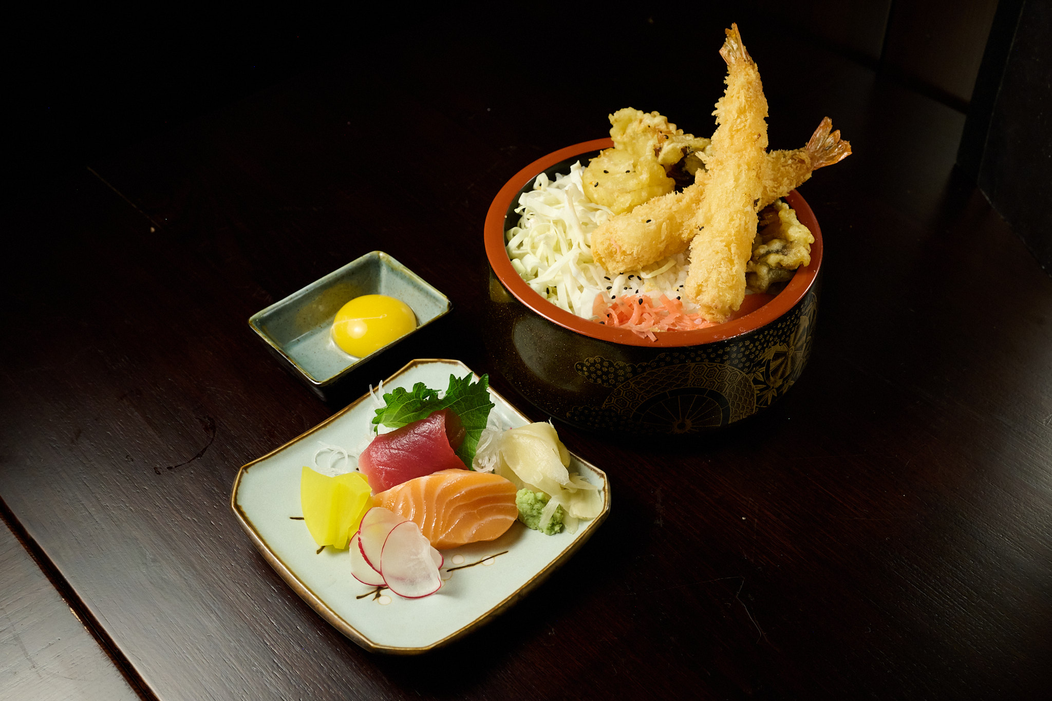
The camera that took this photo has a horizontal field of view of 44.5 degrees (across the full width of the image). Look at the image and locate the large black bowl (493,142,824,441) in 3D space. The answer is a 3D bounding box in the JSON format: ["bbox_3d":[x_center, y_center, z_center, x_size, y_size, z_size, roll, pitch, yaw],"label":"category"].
[{"bbox_3d":[0.068,-0.036,0.709,0.183,0.075,0.183,-1,44,1],"label":"large black bowl"}]

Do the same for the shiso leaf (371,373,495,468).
[{"bbox_3d":[-0.048,0.037,0.658,0.063,0.025,0.048,-1,44,0],"label":"shiso leaf"}]

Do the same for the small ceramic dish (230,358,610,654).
[{"bbox_3d":[-0.051,0.076,0.630,0.145,0.025,0.145,-33,52,-29],"label":"small ceramic dish"}]

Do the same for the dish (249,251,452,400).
[{"bbox_3d":[-0.096,-0.011,0.722,0.095,0.026,0.073,-32,52,-28],"label":"dish"}]

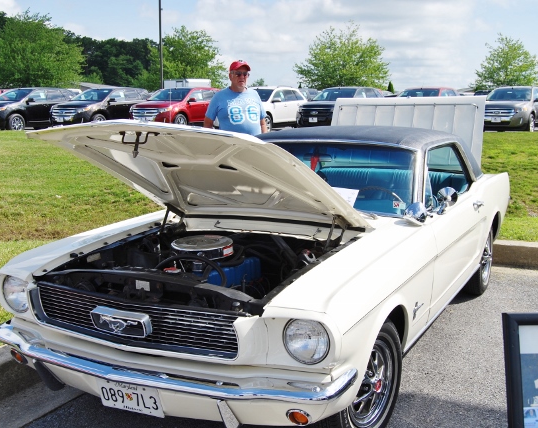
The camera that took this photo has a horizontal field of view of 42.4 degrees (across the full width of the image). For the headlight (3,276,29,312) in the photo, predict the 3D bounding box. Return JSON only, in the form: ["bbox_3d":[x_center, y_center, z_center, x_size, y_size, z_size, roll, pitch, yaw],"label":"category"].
[{"bbox_3d":[-1.123,0.358,3.123,0.180,0.180,0.100,4,11,26],"label":"headlight"}]

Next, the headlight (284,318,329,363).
[{"bbox_3d":[0.140,0.458,2.502,0.172,0.172,0.100,5,10,27],"label":"headlight"}]

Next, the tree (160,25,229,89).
[{"bbox_3d":[-6.165,-11.542,55.572,5.940,6.890,5.940,0,10,0],"label":"tree"}]

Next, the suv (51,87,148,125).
[{"bbox_3d":[-6.280,-4.050,26.850,1.950,1.700,4.680,5,11,29],"label":"suv"}]

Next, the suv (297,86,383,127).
[{"bbox_3d":[2.862,-3.798,25.390,1.940,1.700,4.680,6,11,34],"label":"suv"}]

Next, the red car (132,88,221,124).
[{"bbox_3d":[-3.073,-3.884,25.945,1.940,1.700,4.680,6,11,33],"label":"red car"}]

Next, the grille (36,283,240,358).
[{"bbox_3d":[-0.549,0.419,2.715,0.970,0.190,0.100,5,10,27],"label":"grille"}]

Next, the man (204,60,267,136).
[{"bbox_3d":[-0.300,-0.565,6.647,0.580,1.770,0.360,-5,10,-24],"label":"man"}]

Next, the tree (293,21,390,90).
[{"bbox_3d":[5.593,-11.324,53.582,7.410,7.010,7.410,0,10,0],"label":"tree"}]

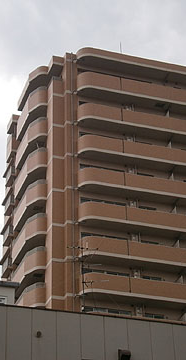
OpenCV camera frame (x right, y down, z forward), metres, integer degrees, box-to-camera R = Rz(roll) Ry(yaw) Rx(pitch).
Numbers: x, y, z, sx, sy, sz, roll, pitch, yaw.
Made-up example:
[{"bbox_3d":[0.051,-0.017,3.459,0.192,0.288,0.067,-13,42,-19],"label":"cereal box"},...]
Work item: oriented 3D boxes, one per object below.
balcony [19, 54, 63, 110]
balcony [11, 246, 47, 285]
[{"bbox_3d":[-4.551,-7.922,70.573,2.050,0.930,7.250,9,-32,-17],"label":"balcony"},{"bbox_3d":[-4.802,6.991,62.617,1.350,1.830,5.950,9,-32,-17],"label":"balcony"}]

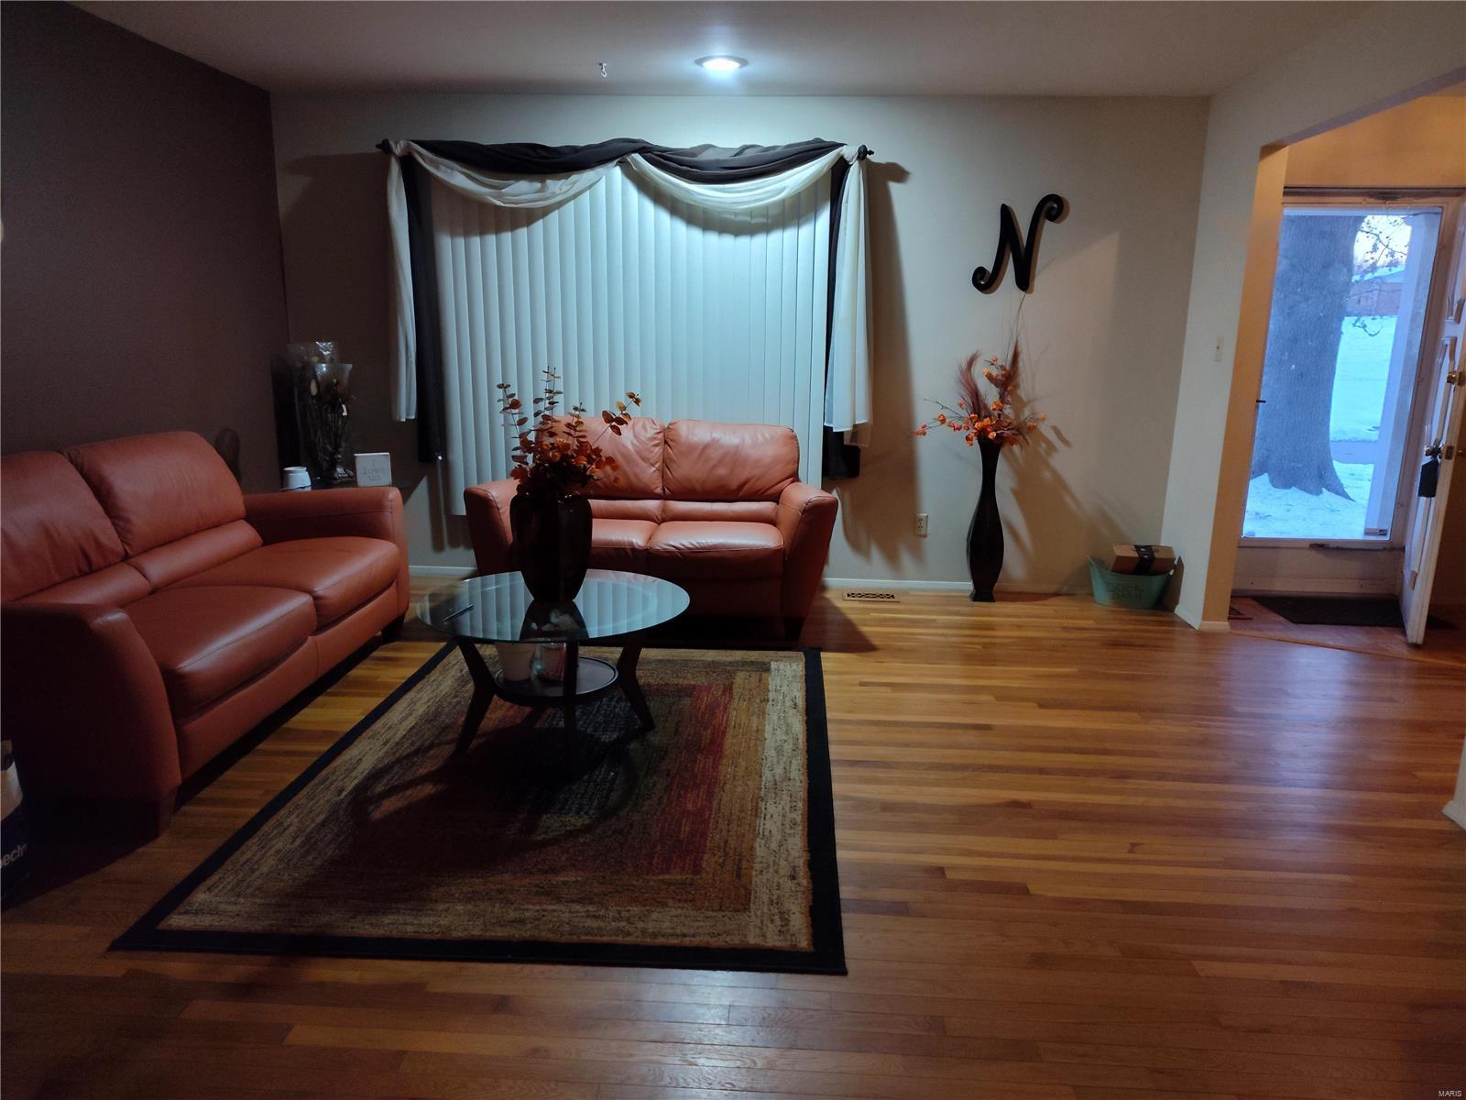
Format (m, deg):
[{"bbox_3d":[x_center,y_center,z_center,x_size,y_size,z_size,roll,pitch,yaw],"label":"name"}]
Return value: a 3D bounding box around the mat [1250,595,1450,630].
[{"bbox_3d":[3.134,0.313,4.953,0.760,0.012,0.470,2,13,3],"label":"mat"}]

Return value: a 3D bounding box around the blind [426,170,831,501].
[{"bbox_3d":[-0.528,-1.038,5.021,2.030,1.800,0.090,2,13,3],"label":"blind"}]

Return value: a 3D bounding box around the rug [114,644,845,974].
[{"bbox_3d":[-0.493,0.659,3.150,1.600,0.012,2.160,2,13,3],"label":"rug"}]

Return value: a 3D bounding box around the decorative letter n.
[{"bbox_3d":[1.423,-1.524,4.850,0.440,0.470,0.030,2,13,3],"label":"decorative letter n"}]

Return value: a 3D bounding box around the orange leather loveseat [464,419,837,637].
[{"bbox_3d":[-0.350,-0.147,4.737,1.640,0.900,0.870,2,13,3],"label":"orange leather loveseat"}]

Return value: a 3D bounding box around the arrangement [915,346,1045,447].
[{"bbox_3d":[1.239,-0.761,4.840,0.620,0.500,0.400,2,13,3],"label":"arrangement"}]

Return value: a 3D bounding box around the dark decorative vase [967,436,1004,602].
[{"bbox_3d":[1.318,-0.159,5.042,0.190,0.840,0.190,2,13,3],"label":"dark decorative vase"}]

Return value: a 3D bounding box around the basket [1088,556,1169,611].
[{"bbox_3d":[2.021,0.162,5.012,0.400,0.245,0.250,2,13,3],"label":"basket"}]

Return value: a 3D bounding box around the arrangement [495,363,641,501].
[{"bbox_3d":[-0.534,-0.374,3.148,0.460,0.430,0.420,2,13,3],"label":"arrangement"}]

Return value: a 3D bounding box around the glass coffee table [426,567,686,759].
[{"bbox_3d":[-0.588,0.397,3.271,0.890,0.470,0.890,2,13,3],"label":"glass coffee table"}]

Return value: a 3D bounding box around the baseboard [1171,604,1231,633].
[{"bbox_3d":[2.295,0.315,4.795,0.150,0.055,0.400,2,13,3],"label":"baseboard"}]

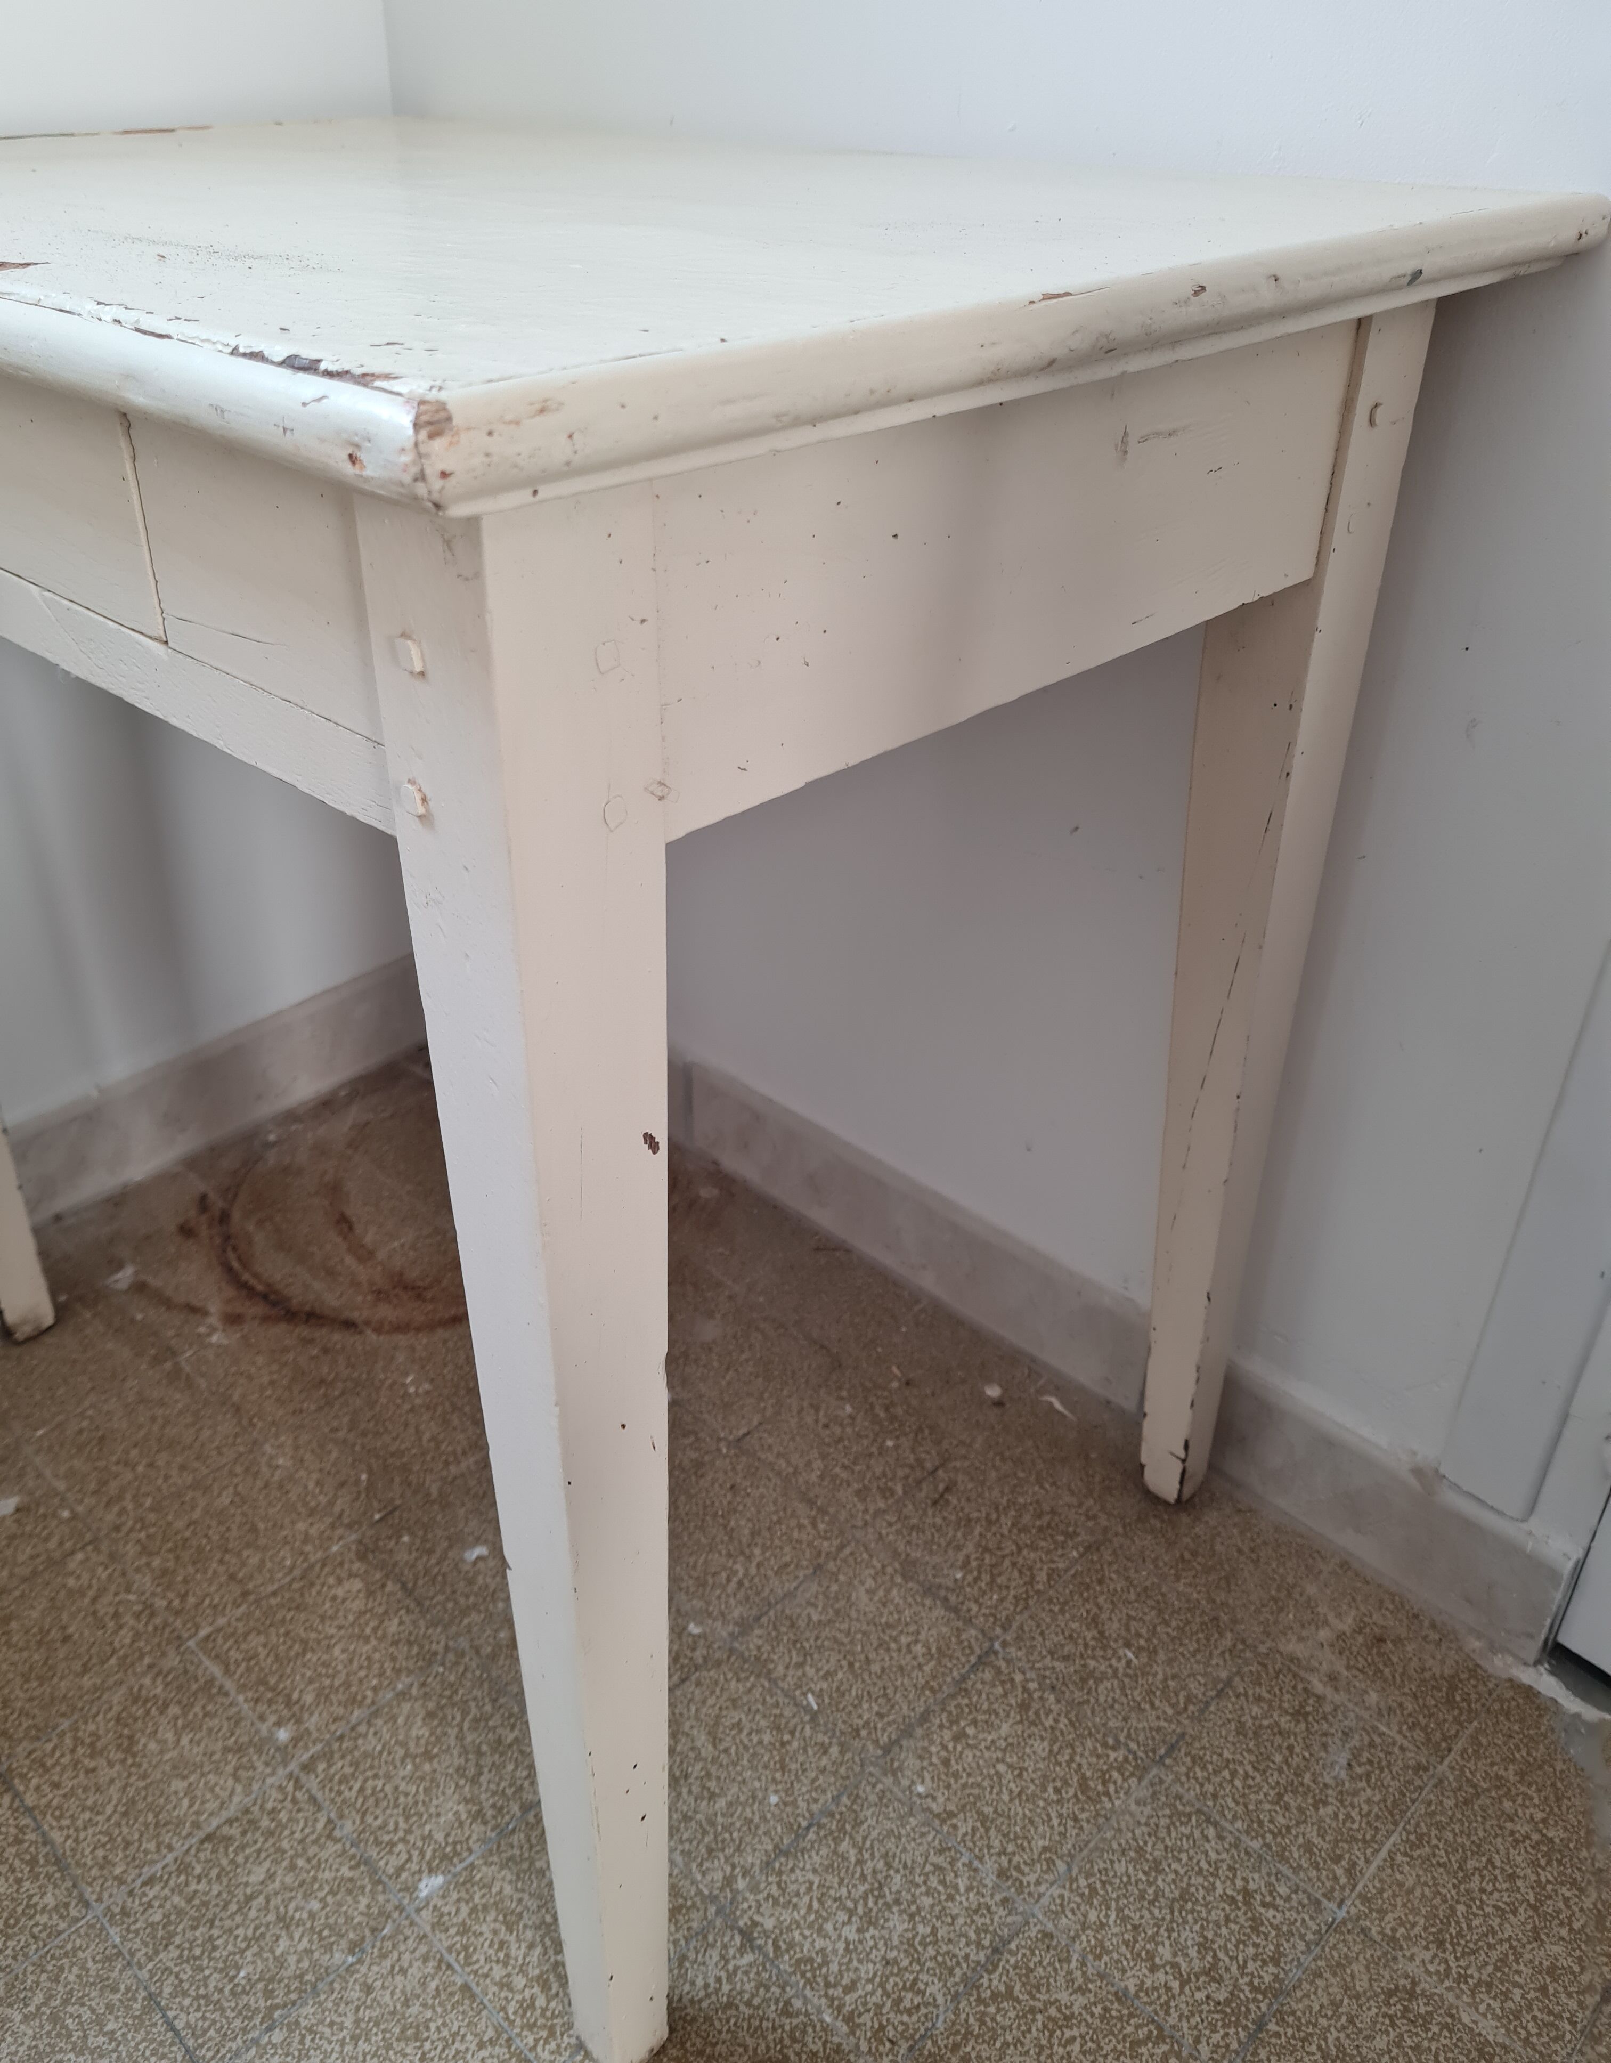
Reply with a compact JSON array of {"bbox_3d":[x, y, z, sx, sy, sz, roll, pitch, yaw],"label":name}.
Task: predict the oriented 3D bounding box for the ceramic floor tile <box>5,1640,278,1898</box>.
[{"bbox_3d":[-0.336,0.379,0.825,0.103,0.010,0.102,28,42,35],"label":"ceramic floor tile"}]

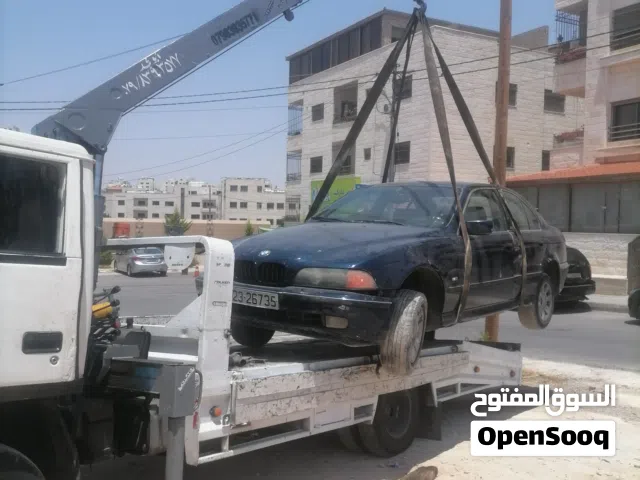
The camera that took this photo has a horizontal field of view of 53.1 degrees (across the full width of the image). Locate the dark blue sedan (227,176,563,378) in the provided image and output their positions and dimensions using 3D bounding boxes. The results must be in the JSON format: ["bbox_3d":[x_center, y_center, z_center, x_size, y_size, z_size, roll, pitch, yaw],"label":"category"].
[{"bbox_3d":[1.033,0.167,6.407,1.840,1.500,4.770,5,4,39],"label":"dark blue sedan"}]

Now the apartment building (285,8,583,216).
[{"bbox_3d":[6.376,-5.591,38.829,11.360,12.200,14.960,0,2,-29],"label":"apartment building"}]

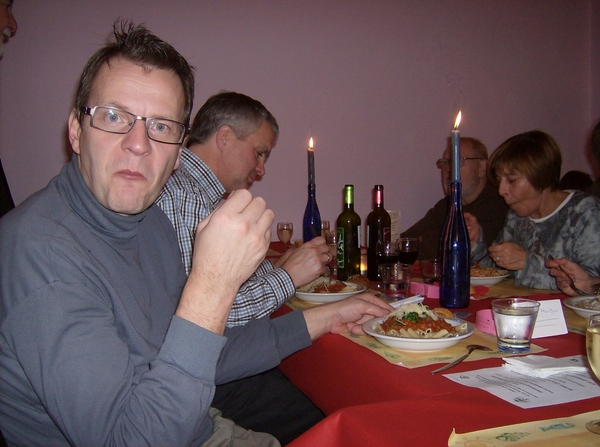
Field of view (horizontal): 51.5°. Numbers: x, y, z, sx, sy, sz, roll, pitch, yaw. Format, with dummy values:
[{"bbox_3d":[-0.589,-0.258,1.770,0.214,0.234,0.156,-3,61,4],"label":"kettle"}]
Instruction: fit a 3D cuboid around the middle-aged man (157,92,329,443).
[{"bbox_3d":[-0.199,0.333,1.447,0.700,1.266,0.530,-2,4,-21],"label":"middle-aged man"}]

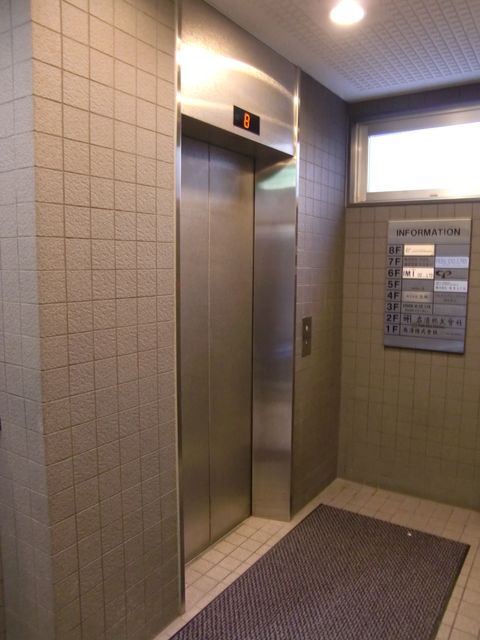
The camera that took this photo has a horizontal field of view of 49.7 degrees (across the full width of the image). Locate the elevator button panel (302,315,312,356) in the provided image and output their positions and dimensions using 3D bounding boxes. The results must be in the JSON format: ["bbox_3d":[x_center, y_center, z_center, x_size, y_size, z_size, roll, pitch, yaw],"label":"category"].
[{"bbox_3d":[0.390,0.100,3.063,0.015,0.228,0.122,4,7,34],"label":"elevator button panel"}]

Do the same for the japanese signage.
[{"bbox_3d":[1.149,-0.212,3.198,0.486,0.801,0.025,4,7,34],"label":"japanese signage"}]

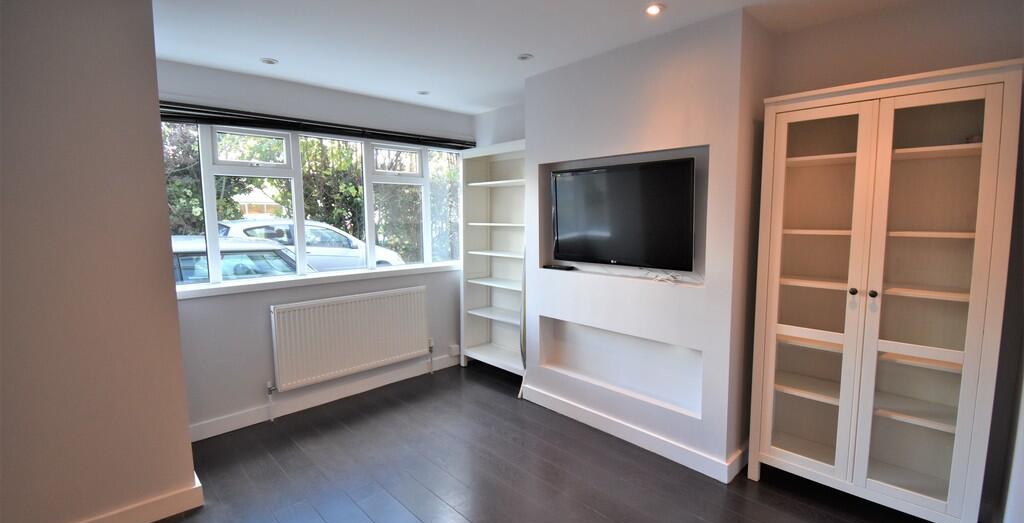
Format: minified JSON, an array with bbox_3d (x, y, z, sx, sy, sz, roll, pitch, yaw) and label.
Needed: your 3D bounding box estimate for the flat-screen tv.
[{"bbox_3d":[0.678,-0.291,2.732,0.076,0.628,1.020,-10,11,-42],"label":"flat-screen tv"}]

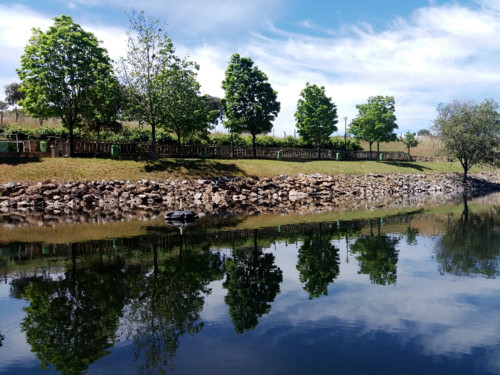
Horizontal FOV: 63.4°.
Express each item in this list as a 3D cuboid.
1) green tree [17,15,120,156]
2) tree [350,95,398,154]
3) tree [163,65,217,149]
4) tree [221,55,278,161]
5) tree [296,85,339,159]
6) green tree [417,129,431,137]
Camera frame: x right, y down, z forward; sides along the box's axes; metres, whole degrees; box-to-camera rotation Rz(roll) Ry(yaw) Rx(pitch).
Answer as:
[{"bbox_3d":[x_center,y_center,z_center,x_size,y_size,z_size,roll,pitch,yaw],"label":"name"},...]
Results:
[{"bbox_3d":[-12.790,-7.150,28.500,7.330,10.010,6.600,-1,1,0],"label":"green tree"},{"bbox_3d":[14.650,-6.930,47.500,5.700,7.750,5.410,-1,1,0],"label":"tree"},{"bbox_3d":[-5.090,-6.560,34.000,4.880,7.730,4.630,-1,1,0],"label":"tree"},{"bbox_3d":[0.140,-7.360,36.500,5.230,9.480,4.970,-1,1,0],"label":"tree"},{"bbox_3d":[6.990,-6.960,42.500,4.520,8.040,4.520,-1,1,0],"label":"tree"},{"bbox_3d":[49.340,-15.000,115.000,4.270,3.550,4.270,-1,1,0],"label":"green tree"}]

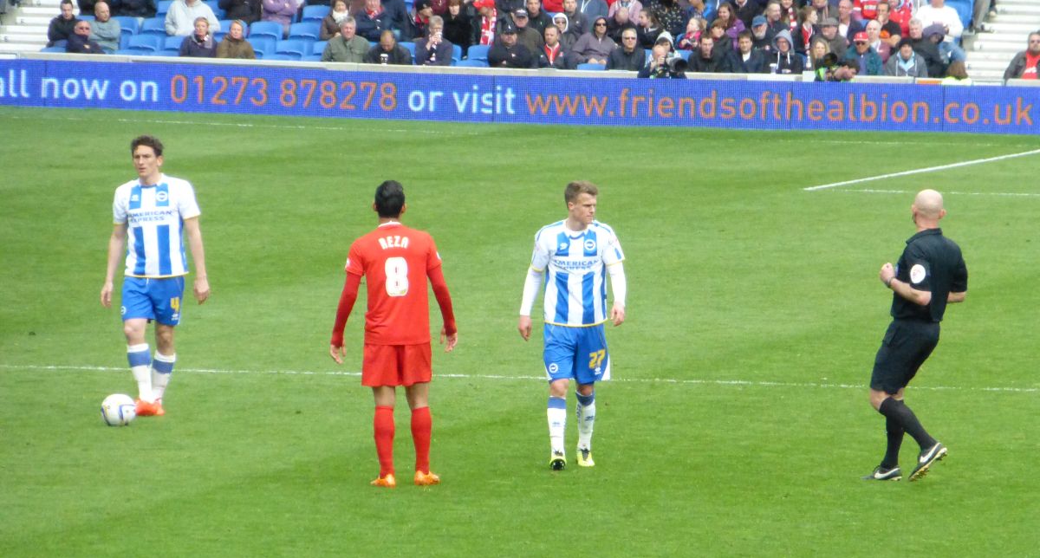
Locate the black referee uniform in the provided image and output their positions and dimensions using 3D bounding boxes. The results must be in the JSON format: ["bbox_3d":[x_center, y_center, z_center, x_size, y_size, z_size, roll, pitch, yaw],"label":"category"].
[{"bbox_3d":[2.411,0.451,66.500,0.660,1.550,0.520,3,3,35],"label":"black referee uniform"}]

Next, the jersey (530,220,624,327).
[{"bbox_3d":[0.355,-0.035,67.300,0.570,0.660,0.300,1,3,2],"label":"jersey"}]

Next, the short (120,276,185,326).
[{"bbox_3d":[-2.423,0.134,72.100,0.410,0.370,0.310,1,3,14],"label":"short"}]

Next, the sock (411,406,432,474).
[{"bbox_3d":[-0.588,0.967,65.400,0.130,0.420,0.140,1,3,0],"label":"sock"}]

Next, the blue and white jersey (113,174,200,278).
[{"bbox_3d":[-2.397,-0.348,72.100,0.560,0.690,0.300,1,3,16],"label":"blue and white jersey"}]

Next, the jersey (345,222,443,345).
[{"bbox_3d":[-0.749,0.028,65.200,0.570,0.740,0.300,1,3,0],"label":"jersey"}]

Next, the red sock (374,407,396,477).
[{"bbox_3d":[-0.808,0.973,65.150,0.135,0.430,0.145,0,3,-12],"label":"red sock"}]

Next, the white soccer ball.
[{"bbox_3d":[-2.595,0.850,70.800,0.220,0.220,0.220,1,3,0],"label":"white soccer ball"}]

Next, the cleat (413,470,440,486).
[{"bbox_3d":[-0.555,1.191,65.500,0.105,0.105,0.285,2,3,27],"label":"cleat"}]

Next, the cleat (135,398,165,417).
[{"bbox_3d":[-2.443,0.849,72.100,0.110,0.110,0.285,2,3,25],"label":"cleat"}]

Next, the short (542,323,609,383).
[{"bbox_3d":[0.347,0.451,67.300,0.410,0.410,0.310,1,3,2],"label":"short"}]

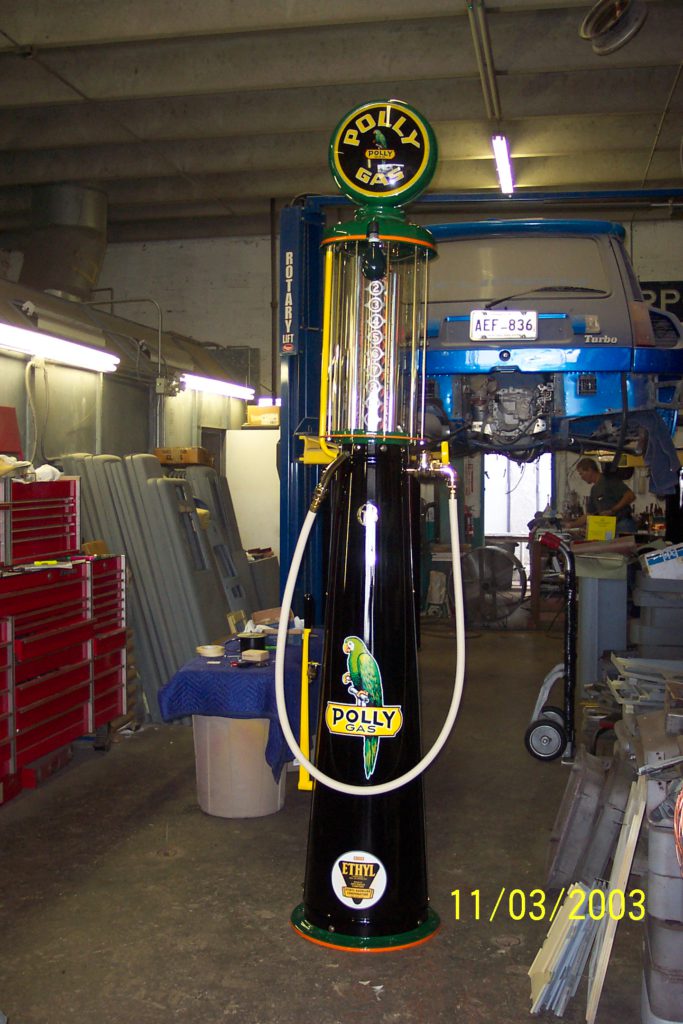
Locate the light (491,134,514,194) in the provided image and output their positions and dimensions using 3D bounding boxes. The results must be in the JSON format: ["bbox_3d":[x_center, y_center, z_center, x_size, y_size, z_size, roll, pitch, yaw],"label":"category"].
[{"bbox_3d":[1.744,-3.640,11.522,0.130,0.110,2.420,0,2,11],"label":"light"}]

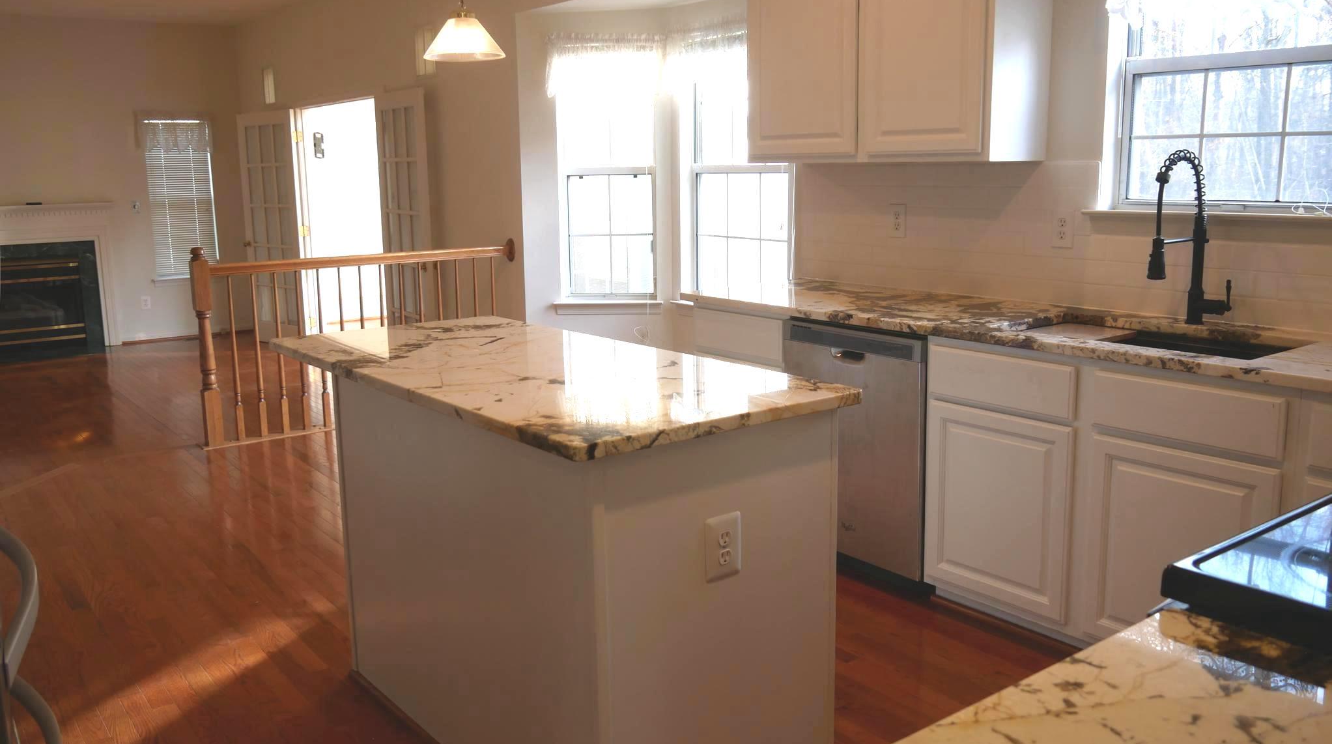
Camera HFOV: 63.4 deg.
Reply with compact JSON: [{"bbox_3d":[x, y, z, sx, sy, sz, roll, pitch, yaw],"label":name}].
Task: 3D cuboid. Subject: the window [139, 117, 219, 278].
[{"bbox_3d":[-4.357,-1.564,9.758,0.620,1.420,0.120,-9,14,-37],"label":"window"}]

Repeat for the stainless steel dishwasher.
[{"bbox_3d":[0.827,0.233,3.717,0.600,0.820,0.600,-9,14,-37],"label":"stainless steel dishwasher"}]

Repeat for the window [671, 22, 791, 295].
[{"bbox_3d":[0.342,-1.066,5.633,0.130,1.480,0.870,-9,14,-37],"label":"window"}]

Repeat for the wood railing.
[{"bbox_3d":[-1.654,-0.220,5.979,1.840,1.020,0.100,-9,14,-37],"label":"wood railing"}]

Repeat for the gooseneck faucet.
[{"bbox_3d":[1.466,-0.365,2.999,0.290,0.500,0.135,-9,14,-37],"label":"gooseneck faucet"}]

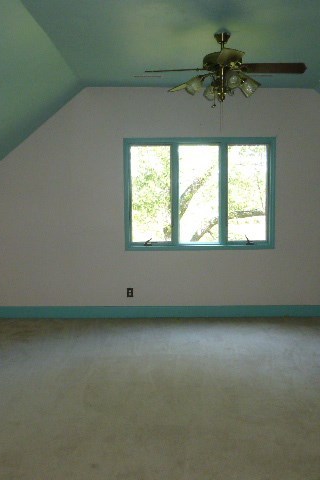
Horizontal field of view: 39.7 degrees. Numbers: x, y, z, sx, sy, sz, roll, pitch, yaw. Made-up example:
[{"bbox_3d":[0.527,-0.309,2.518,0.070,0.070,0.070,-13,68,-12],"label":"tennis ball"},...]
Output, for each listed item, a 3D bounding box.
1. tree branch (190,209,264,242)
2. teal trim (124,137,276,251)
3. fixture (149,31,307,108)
[{"bbox_3d":[1.253,-0.269,8.234,1.398,0.575,0.450,0,7,0],"label":"tree branch"},{"bbox_3d":[0.484,-0.546,5.347,1.808,1.336,0.100,0,7,0],"label":"teal trim"},{"bbox_3d":[0.479,-1.300,3.378,1.215,0.538,1.191,0,7,0],"label":"fixture"}]

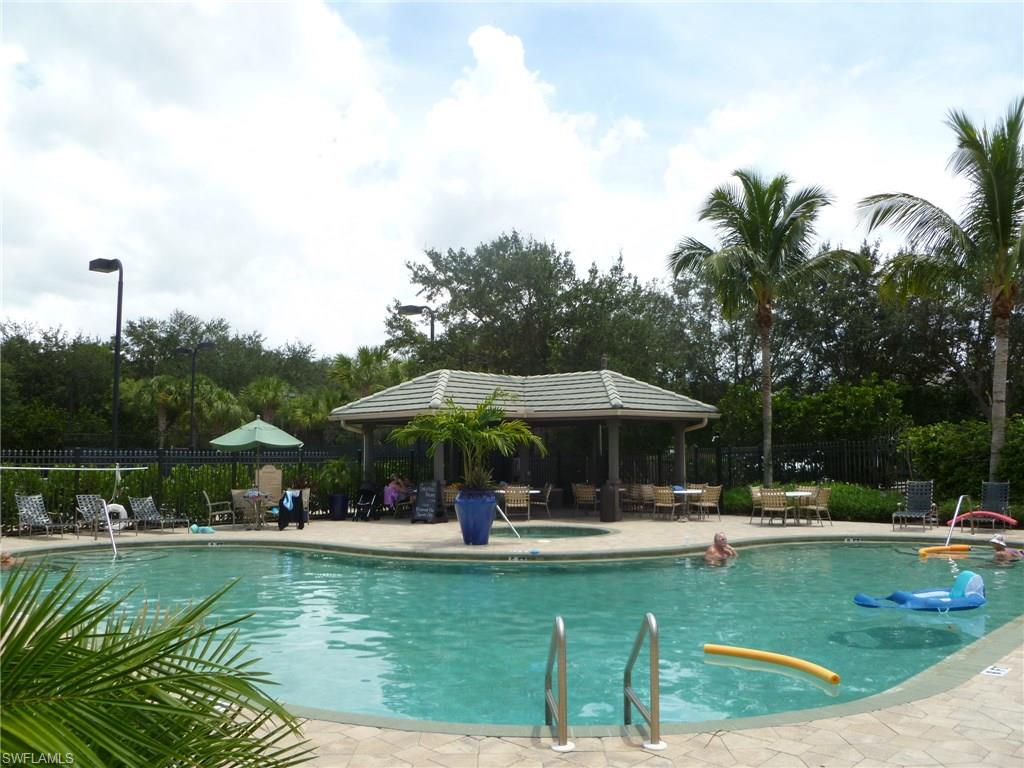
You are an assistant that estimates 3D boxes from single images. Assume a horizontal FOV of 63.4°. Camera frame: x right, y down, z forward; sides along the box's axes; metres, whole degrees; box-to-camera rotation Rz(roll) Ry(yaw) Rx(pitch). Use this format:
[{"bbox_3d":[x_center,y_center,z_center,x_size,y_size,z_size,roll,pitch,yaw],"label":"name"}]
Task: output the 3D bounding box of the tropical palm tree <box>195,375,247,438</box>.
[{"bbox_3d":[-14.410,2.226,40.951,2.800,5.210,2.800,0,-4,0],"label":"tropical palm tree"}]

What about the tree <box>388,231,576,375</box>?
[{"bbox_3d":[-1.139,-0.946,33.159,7.300,10.410,7.000,0,-4,0],"label":"tree"}]

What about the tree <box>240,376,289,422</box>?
[{"bbox_3d":[-12.185,2.272,40.947,2.700,5.100,2.700,0,-4,0],"label":"tree"}]

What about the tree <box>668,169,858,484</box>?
[{"bbox_3d":[7.120,-1.240,23.598,5.300,9.666,5.200,0,-5,0],"label":"tree"}]

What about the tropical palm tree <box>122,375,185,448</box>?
[{"bbox_3d":[-17.673,2.232,40.951,3.100,5.220,3.100,0,-4,0],"label":"tropical palm tree"}]

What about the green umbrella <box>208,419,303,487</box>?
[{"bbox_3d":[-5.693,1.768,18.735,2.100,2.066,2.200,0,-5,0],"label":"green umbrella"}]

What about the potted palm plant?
[{"bbox_3d":[-0.813,1.527,15.129,2.750,2.820,2.600,0,-4,0],"label":"potted palm plant"}]

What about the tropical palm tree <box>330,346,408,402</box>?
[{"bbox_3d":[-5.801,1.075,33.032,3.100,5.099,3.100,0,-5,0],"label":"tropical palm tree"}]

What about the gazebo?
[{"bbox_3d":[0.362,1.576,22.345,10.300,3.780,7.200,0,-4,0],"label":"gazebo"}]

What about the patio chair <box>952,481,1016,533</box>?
[{"bbox_3d":[10.521,2.723,18.441,0.720,1.070,1.450,-4,-7,41],"label":"patio chair"}]

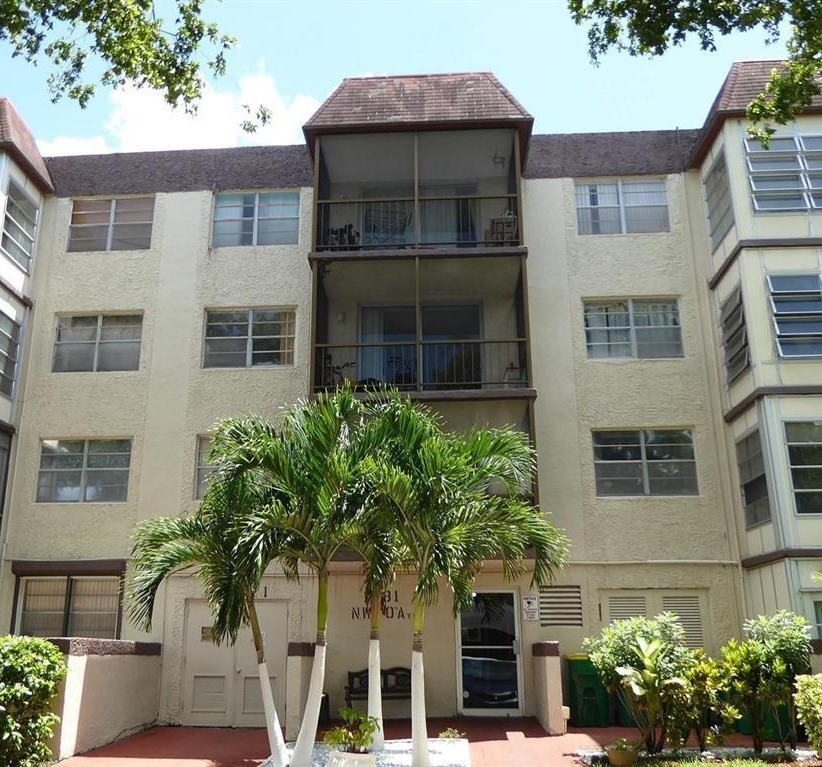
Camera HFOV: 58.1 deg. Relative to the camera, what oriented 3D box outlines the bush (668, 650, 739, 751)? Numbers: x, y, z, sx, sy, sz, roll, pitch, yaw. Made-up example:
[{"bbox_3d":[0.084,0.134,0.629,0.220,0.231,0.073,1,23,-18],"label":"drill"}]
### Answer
[{"bbox_3d":[3.743,4.041,9.467,0.905,1.170,0.850,-1,-18,3],"label":"bush"}]

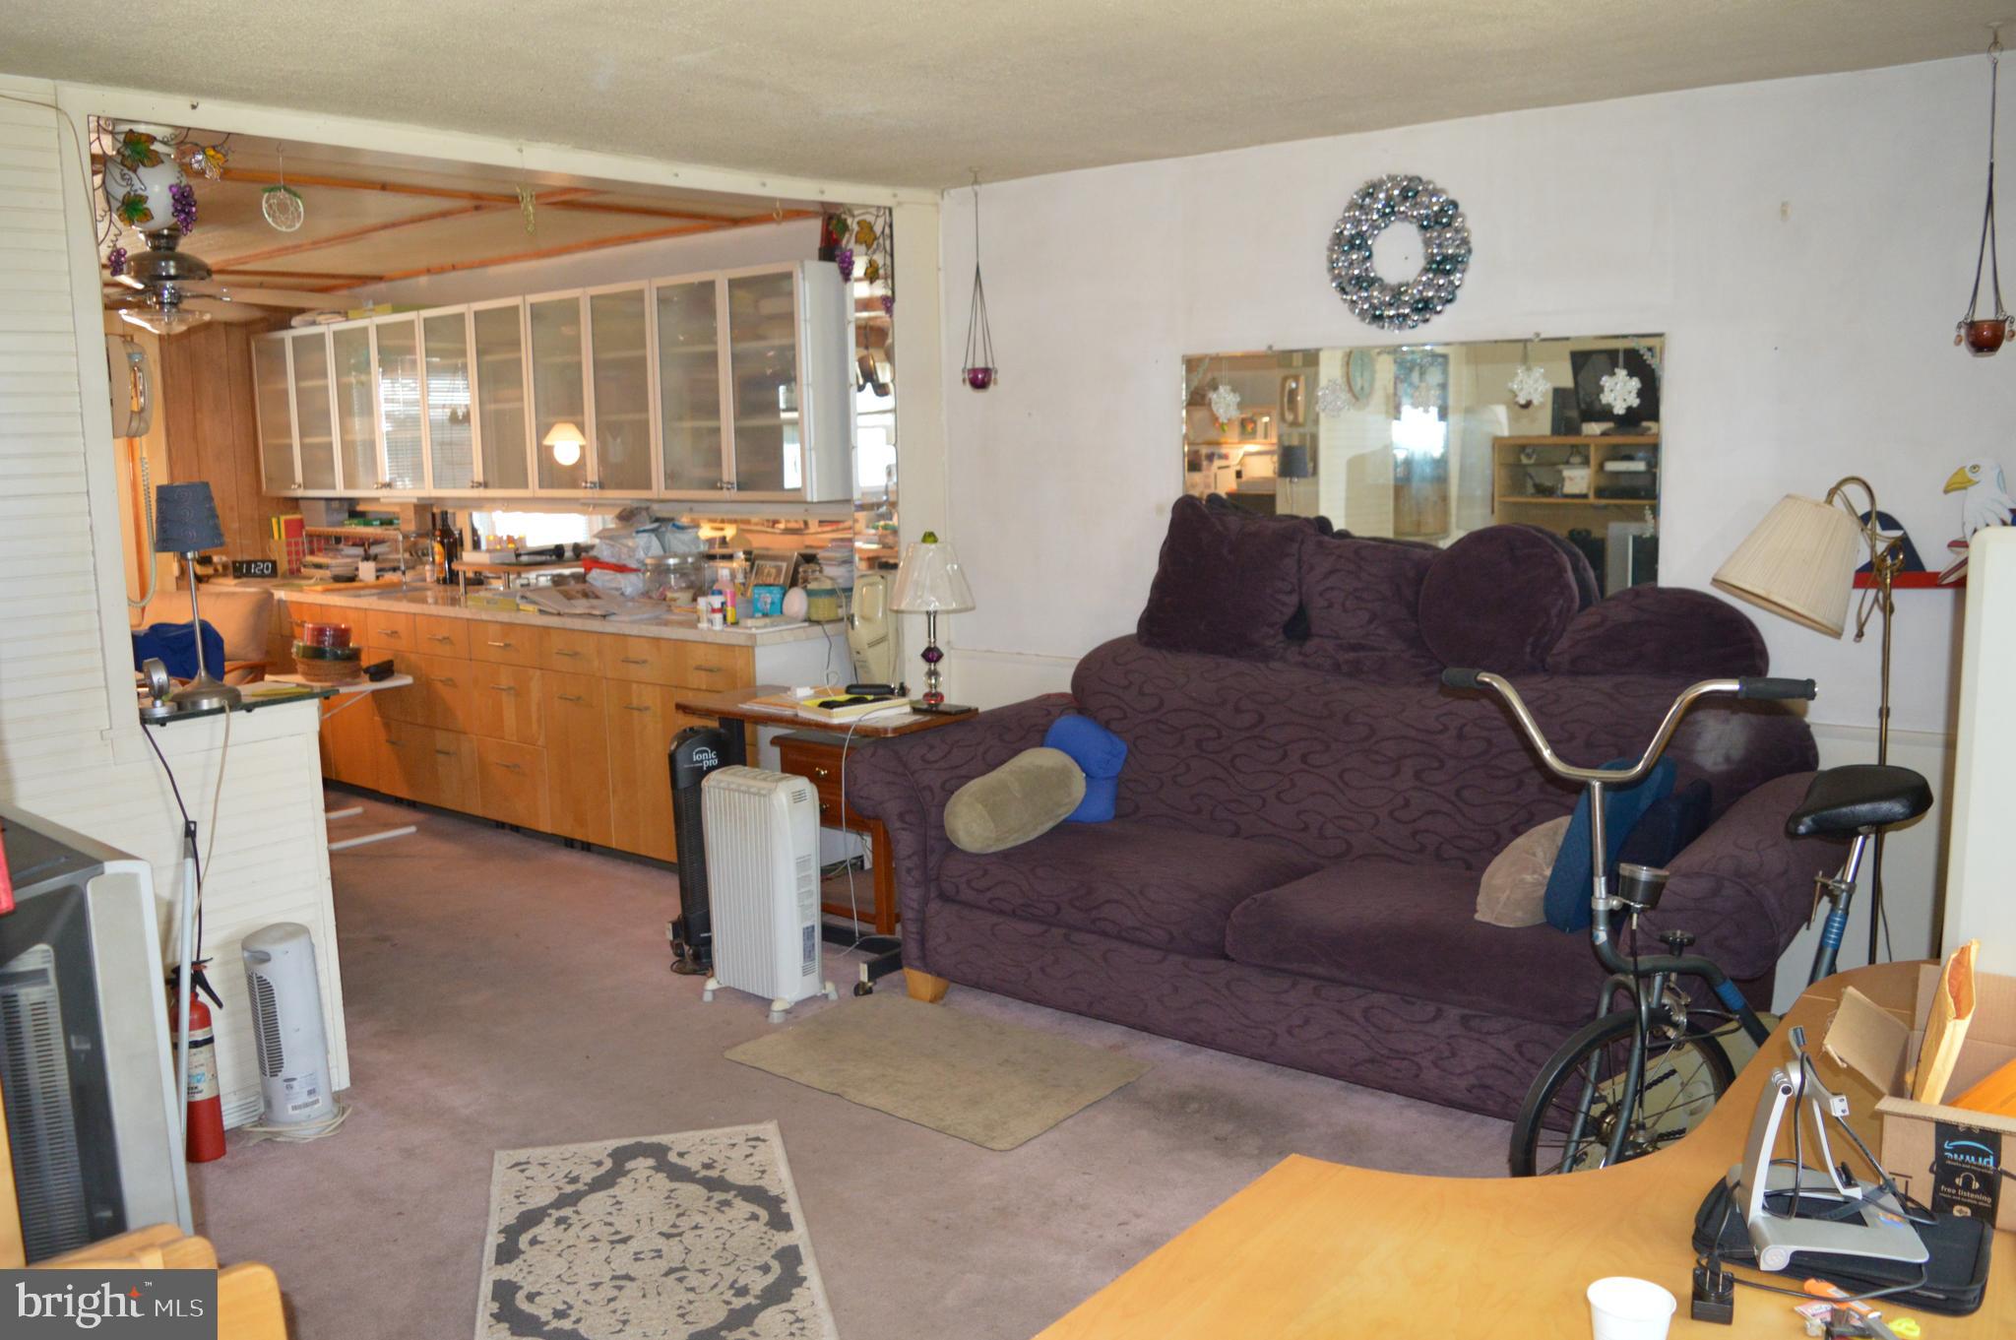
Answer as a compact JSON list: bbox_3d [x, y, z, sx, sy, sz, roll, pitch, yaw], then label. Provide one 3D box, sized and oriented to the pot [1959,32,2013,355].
[{"bbox_3d":[2.075,-0.992,3.186,0.110,0.650,0.110,6,11,38],"label":"pot"}]

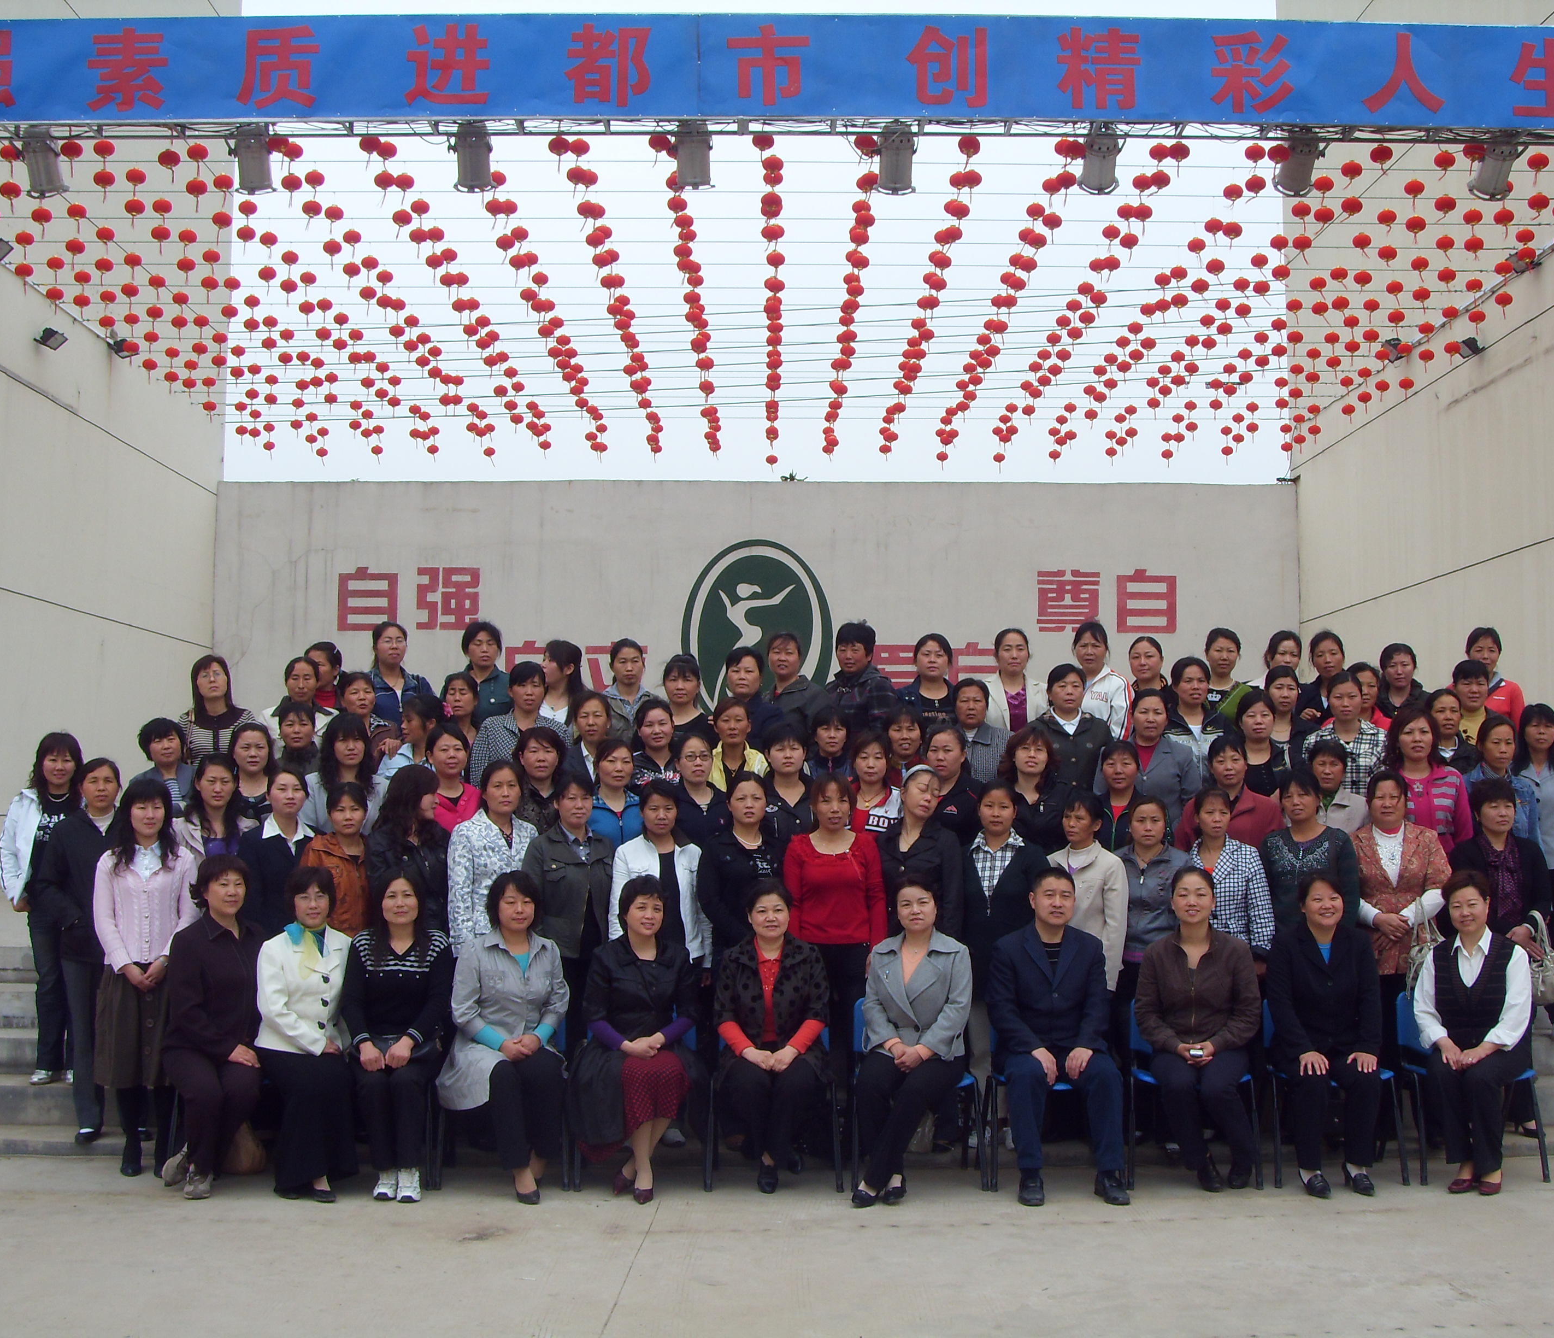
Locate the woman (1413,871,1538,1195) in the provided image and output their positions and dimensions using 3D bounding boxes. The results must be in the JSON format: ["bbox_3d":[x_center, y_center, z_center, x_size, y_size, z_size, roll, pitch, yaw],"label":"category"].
[{"bbox_3d":[2.838,1.450,8.177,0.490,1.250,0.660,-1,-4,12],"label":"woman"}]

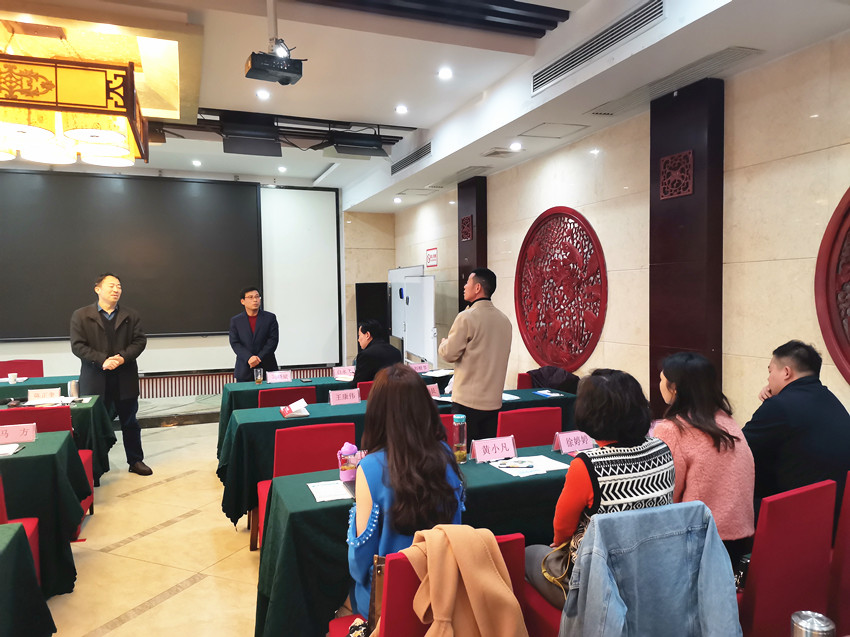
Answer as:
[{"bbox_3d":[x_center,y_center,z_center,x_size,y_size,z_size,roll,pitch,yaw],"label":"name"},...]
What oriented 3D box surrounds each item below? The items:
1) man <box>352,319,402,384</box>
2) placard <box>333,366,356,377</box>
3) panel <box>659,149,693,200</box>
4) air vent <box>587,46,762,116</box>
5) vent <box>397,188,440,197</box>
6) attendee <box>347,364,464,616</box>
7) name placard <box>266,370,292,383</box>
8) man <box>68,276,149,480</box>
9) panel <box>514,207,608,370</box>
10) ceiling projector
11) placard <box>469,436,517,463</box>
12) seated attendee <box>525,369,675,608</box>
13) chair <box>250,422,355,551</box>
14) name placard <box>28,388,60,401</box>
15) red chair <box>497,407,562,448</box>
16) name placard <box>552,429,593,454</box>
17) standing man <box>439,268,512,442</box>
[{"bbox_3d":[-0.404,0.656,5.200,0.480,1.300,0.700,-3,3,-43],"label":"man"},{"bbox_3d":[-0.719,0.488,5.768,0.203,0.092,0.068,-1,2,-21],"label":"placard"},{"bbox_3d":[1.685,-0.957,4.280,0.025,0.290,0.297,-2,2,-21],"label":"panel"},{"bbox_3d":[1.532,-1.503,4.132,0.220,0.025,1.370,-2,2,-21],"label":"air vent"},{"bbox_3d":[-0.086,-1.636,8.249,0.420,0.020,0.400,-1,2,-21],"label":"vent"},{"bbox_3d":[-0.077,0.780,2.094,0.430,1.275,0.660,-2,2,-21],"label":"attendee"},{"bbox_3d":[-1.267,0.506,5.551,0.208,0.100,0.085,-2,2,-21],"label":"name placard"},{"bbox_3d":[-2.625,0.477,5.329,0.590,1.720,0.380,-2,2,-29],"label":"man"},{"bbox_3d":[1.216,-0.270,5.896,0.060,1.475,1.475,-2,2,-21],"label":"panel"},{"bbox_3d":[-0.895,-1.473,3.779,0.296,0.085,0.205,-2,2,-25],"label":"ceiling projector"},{"bbox_3d":[0.301,0.571,2.803,0.200,0.092,0.068,-2,2,-24],"label":"placard"},{"bbox_3d":[0.542,0.781,2.213,0.500,1.220,0.700,-2,2,-31],"label":"seated attendee"},{"bbox_3d":[-0.620,0.948,3.400,0.460,0.840,0.530,-1,2,-21],"label":"chair"},{"bbox_3d":[-2.727,0.553,4.581,0.200,0.092,0.068,-1,2,-21],"label":"name placard"},{"bbox_3d":[0.509,0.919,3.801,0.460,0.840,0.530,-1,2,-18],"label":"red chair"},{"bbox_3d":[0.700,0.571,3.005,0.210,0.098,0.085,-2,2,-30],"label":"name placard"},{"bbox_3d":[0.318,0.519,3.888,0.370,1.660,0.480,1,3,44],"label":"standing man"}]

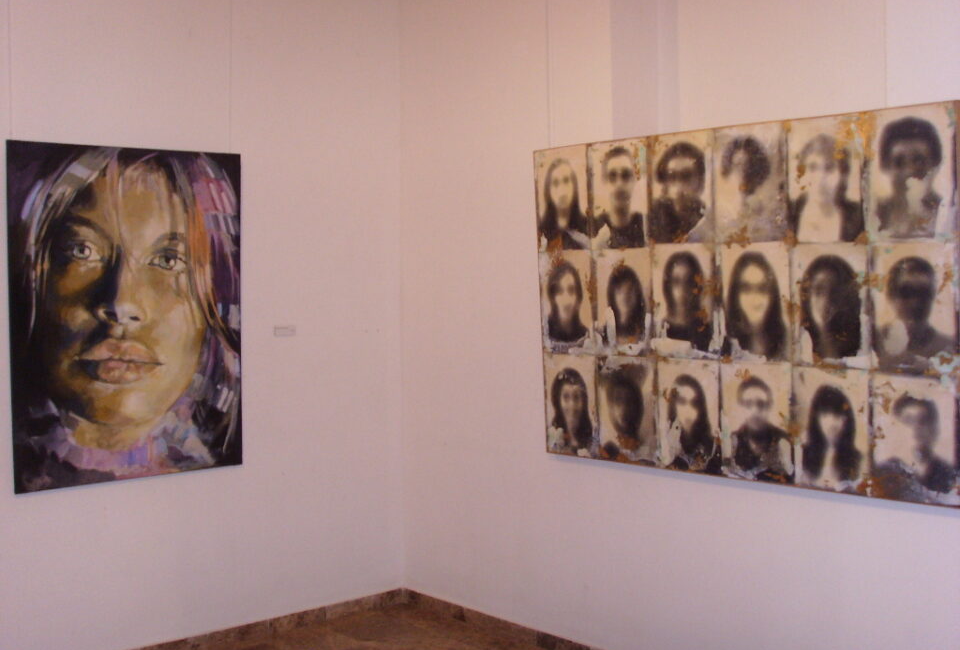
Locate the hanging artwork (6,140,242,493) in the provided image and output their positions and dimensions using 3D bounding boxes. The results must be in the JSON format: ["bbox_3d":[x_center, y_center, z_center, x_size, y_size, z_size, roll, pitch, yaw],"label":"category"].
[{"bbox_3d":[-1.383,-0.041,4.332,0.959,1.335,0.035,-3,4,-41],"label":"hanging artwork"}]

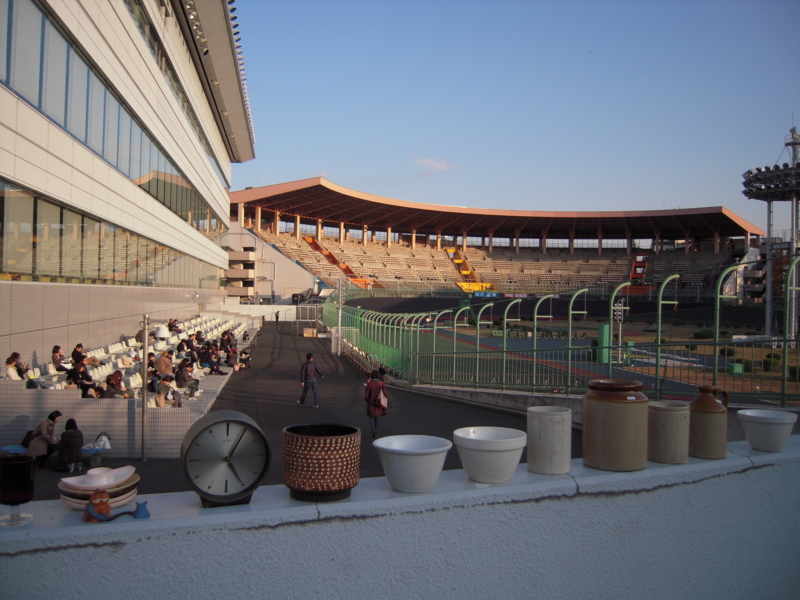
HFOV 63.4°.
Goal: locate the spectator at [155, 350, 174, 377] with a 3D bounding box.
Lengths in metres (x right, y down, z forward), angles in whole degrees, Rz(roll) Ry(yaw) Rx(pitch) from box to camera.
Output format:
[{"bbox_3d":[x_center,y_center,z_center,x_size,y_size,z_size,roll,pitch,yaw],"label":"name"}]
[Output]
[{"bbox_3d":[-8.245,2.338,22.800,0.800,1.170,0.550,1,0,-10],"label":"spectator"}]

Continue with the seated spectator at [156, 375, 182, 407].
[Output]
[{"bbox_3d":[-6.171,2.568,17.400,0.800,1.170,0.520,1,0,-10],"label":"seated spectator"}]

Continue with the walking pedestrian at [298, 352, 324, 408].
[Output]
[{"bbox_3d":[-2.806,2.520,20.400,0.580,1.720,0.650,2,0,41],"label":"walking pedestrian"}]

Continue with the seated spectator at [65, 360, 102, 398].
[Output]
[{"bbox_3d":[-8.217,2.188,16.800,0.850,1.170,0.550,1,0,-10],"label":"seated spectator"}]

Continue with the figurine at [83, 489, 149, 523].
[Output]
[{"bbox_3d":[-0.440,0.316,1.000,0.096,0.043,0.036,1,0,-20],"label":"figurine"}]

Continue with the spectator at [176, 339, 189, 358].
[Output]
[{"bbox_3d":[-9.238,2.300,28.000,0.800,1.170,0.520,1,0,-10],"label":"spectator"}]

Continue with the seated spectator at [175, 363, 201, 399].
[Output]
[{"bbox_3d":[-6.749,2.546,20.600,0.800,1.170,0.520,1,0,-10],"label":"seated spectator"}]

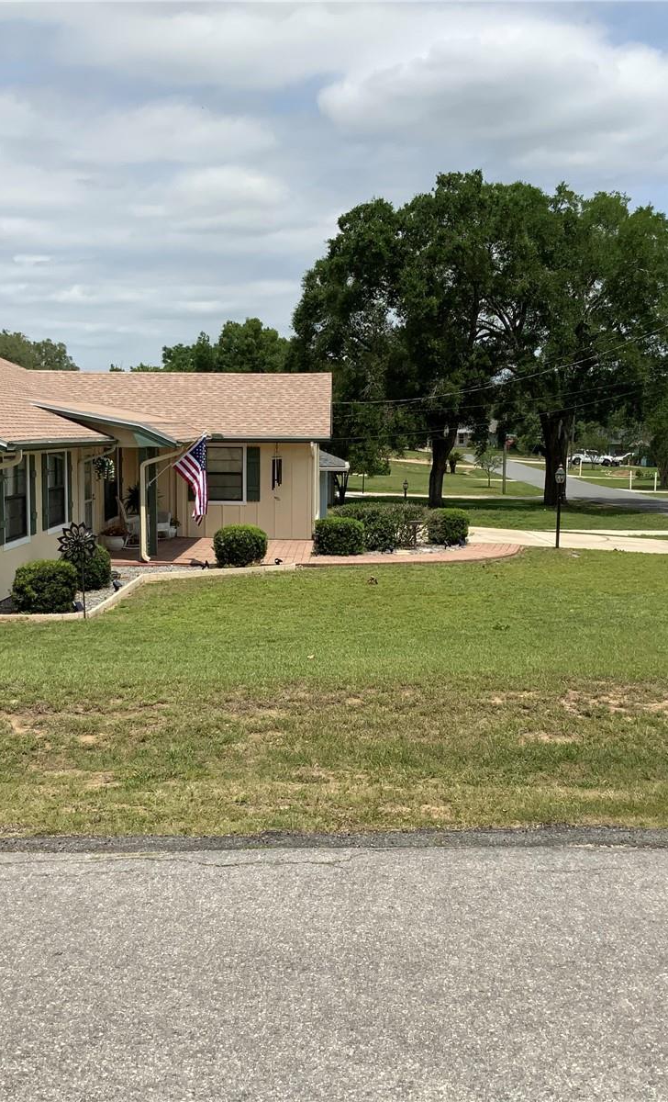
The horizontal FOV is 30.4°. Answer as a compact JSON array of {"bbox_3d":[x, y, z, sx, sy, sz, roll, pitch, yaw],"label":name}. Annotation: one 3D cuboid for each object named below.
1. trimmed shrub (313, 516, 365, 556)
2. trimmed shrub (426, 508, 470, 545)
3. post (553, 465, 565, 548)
[{"bbox_3d":[0.137,-0.340,26.210,1.100,0.800,1.100,0,6,0],"label":"trimmed shrub"},{"bbox_3d":[2.711,-0.595,29.057,1.020,0.850,1.050,0,6,0],"label":"trimmed shrub"},{"bbox_3d":[5.582,-1.117,30.595,0.260,2.090,0.260,0,6,0],"label":"post"}]

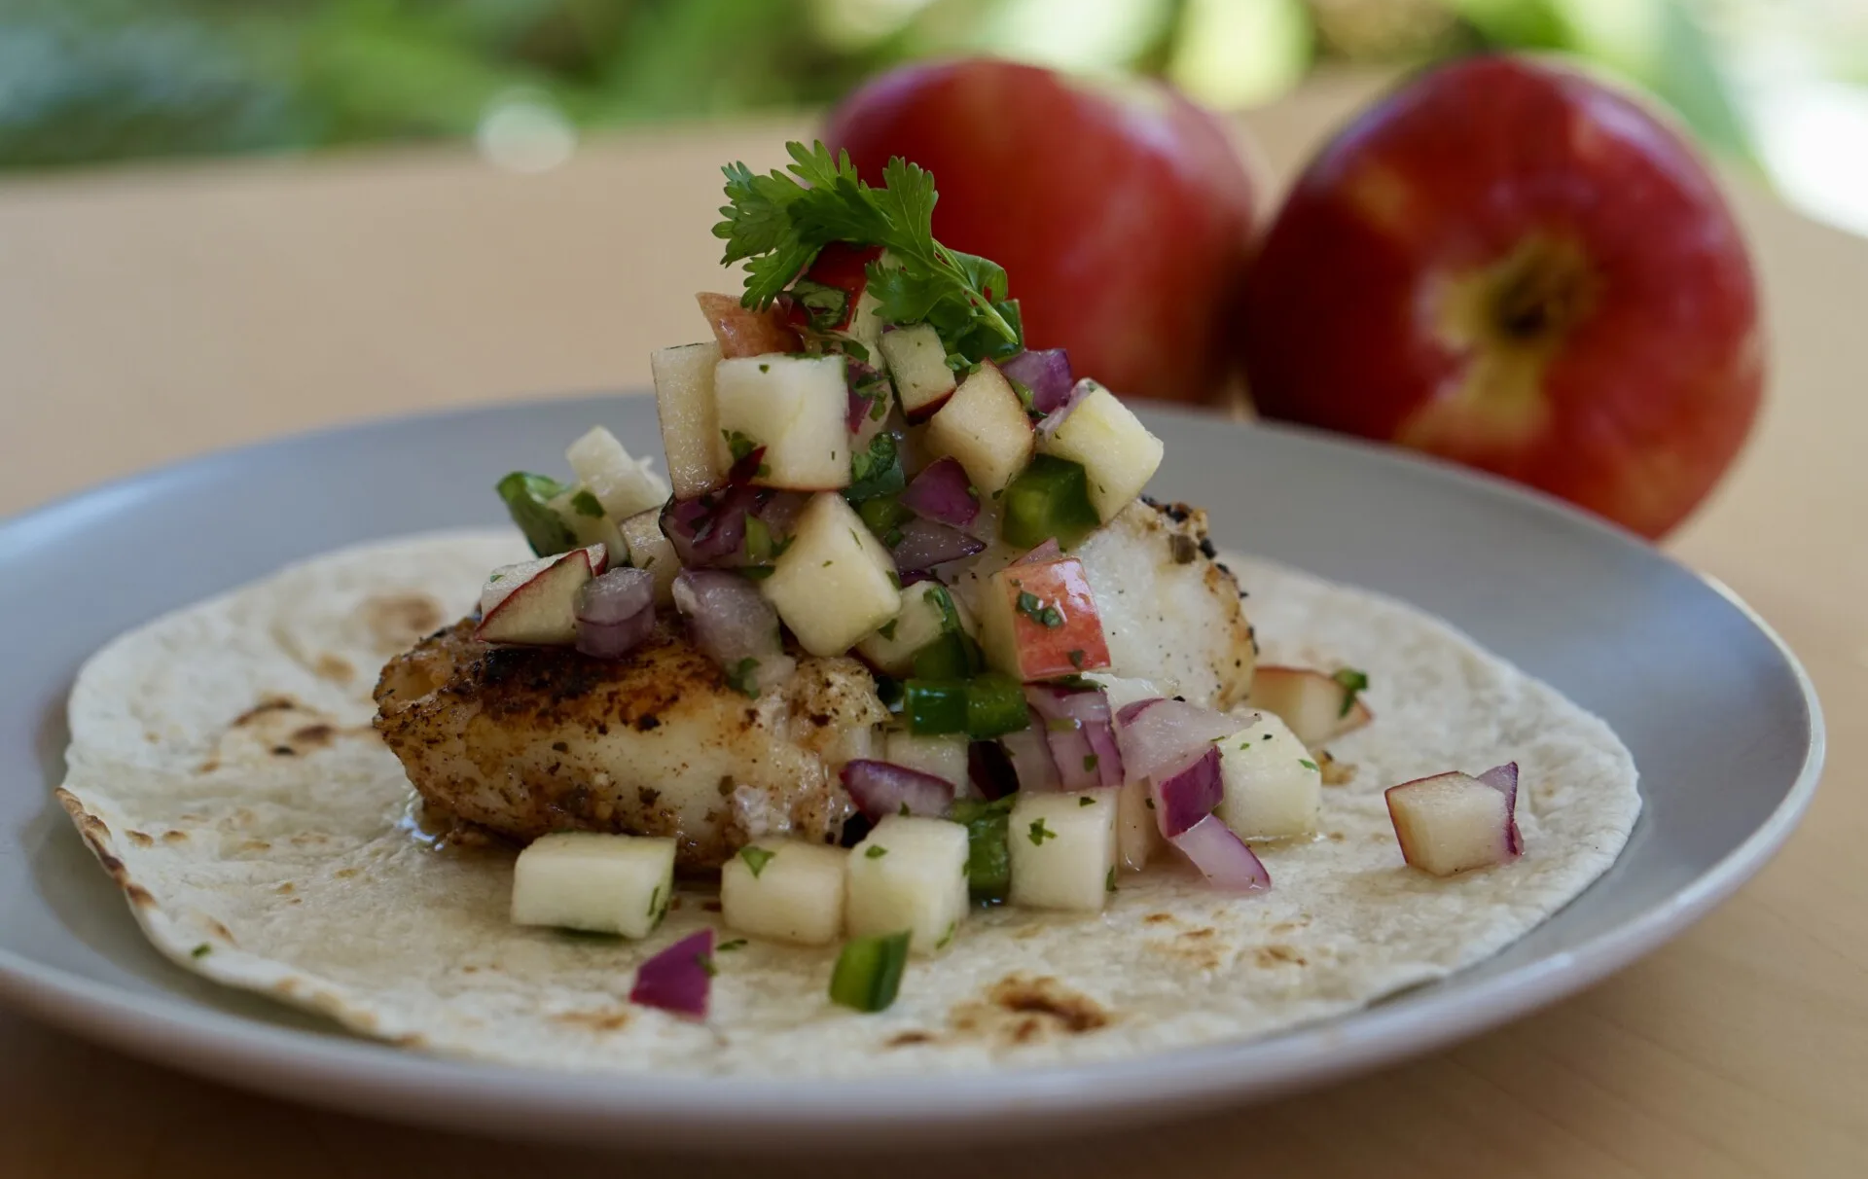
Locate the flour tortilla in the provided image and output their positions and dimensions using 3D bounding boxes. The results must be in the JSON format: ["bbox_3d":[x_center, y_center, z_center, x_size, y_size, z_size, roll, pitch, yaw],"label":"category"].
[{"bbox_3d":[-0.012,0.020,0.502,0.200,0.012,0.200,1,19,0],"label":"flour tortilla"}]

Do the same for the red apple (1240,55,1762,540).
[{"bbox_3d":[0.087,-0.041,0.589,0.078,0.078,0.070,2,4,4],"label":"red apple"}]

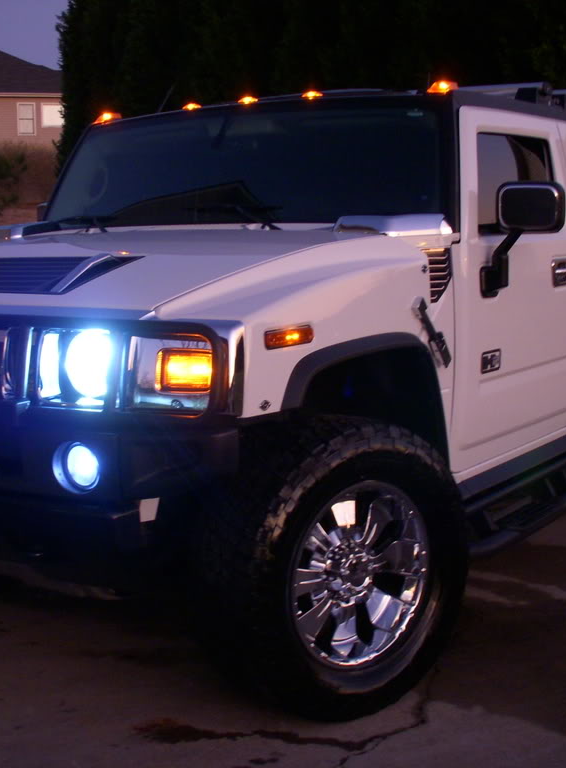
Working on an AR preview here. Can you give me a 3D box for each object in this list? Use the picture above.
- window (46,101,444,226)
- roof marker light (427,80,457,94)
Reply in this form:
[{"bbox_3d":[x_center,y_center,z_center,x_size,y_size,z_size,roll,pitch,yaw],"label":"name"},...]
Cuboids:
[{"bbox_3d":[-0.178,-0.808,4.354,1.760,0.470,0.100,5,-15,35],"label":"window"},{"bbox_3d":[0.572,-1.054,3.999,0.090,0.040,0.100,5,9,35],"label":"roof marker light"}]

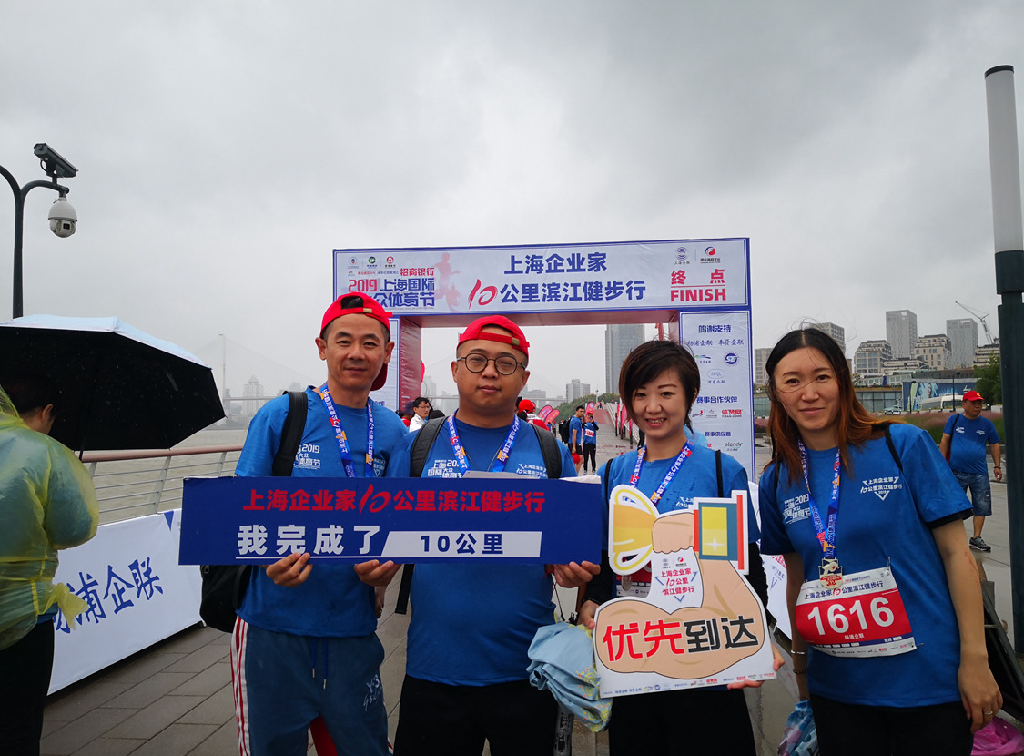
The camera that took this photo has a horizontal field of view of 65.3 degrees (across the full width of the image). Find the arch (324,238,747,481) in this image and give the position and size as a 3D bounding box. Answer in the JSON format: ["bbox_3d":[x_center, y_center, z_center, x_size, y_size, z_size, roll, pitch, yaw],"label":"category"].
[{"bbox_3d":[0.445,0.105,12.140,6.000,4.000,1.500,-1,-3,5],"label":"arch"}]

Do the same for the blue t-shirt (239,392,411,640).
[{"bbox_3d":[-0.465,0.315,1.950,0.420,0.580,0.280,0,-3,-19],"label":"blue t-shirt"}]

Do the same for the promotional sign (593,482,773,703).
[{"bbox_3d":[0.332,0.415,1.610,0.355,0.430,0.010,-7,-8,11],"label":"promotional sign"}]

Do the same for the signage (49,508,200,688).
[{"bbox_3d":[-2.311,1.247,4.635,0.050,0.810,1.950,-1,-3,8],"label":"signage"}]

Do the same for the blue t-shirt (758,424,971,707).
[{"bbox_3d":[0.800,0.412,1.820,0.440,0.605,0.270,-8,-3,30],"label":"blue t-shirt"}]

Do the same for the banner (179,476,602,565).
[{"bbox_3d":[-0.262,0.307,1.720,0.905,0.187,0.020,0,-5,2],"label":"banner"}]

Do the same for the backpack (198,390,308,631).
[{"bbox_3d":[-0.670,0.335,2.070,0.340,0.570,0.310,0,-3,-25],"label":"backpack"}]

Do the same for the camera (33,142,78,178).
[{"bbox_3d":[-4.457,-2.106,7.800,0.160,0.170,0.420,-1,-21,13],"label":"camera"}]

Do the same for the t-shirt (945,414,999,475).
[{"bbox_3d":[4.834,0.699,8.400,0.480,0.620,0.320,-2,-3,19],"label":"t-shirt"}]

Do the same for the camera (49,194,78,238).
[{"bbox_3d":[-4.334,-1.549,7.700,0.250,0.390,0.250,2,-4,-45],"label":"camera"}]

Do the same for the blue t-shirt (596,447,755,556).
[{"bbox_3d":[0.410,0.445,1.960,0.405,0.575,0.250,-2,-3,22],"label":"blue t-shirt"}]

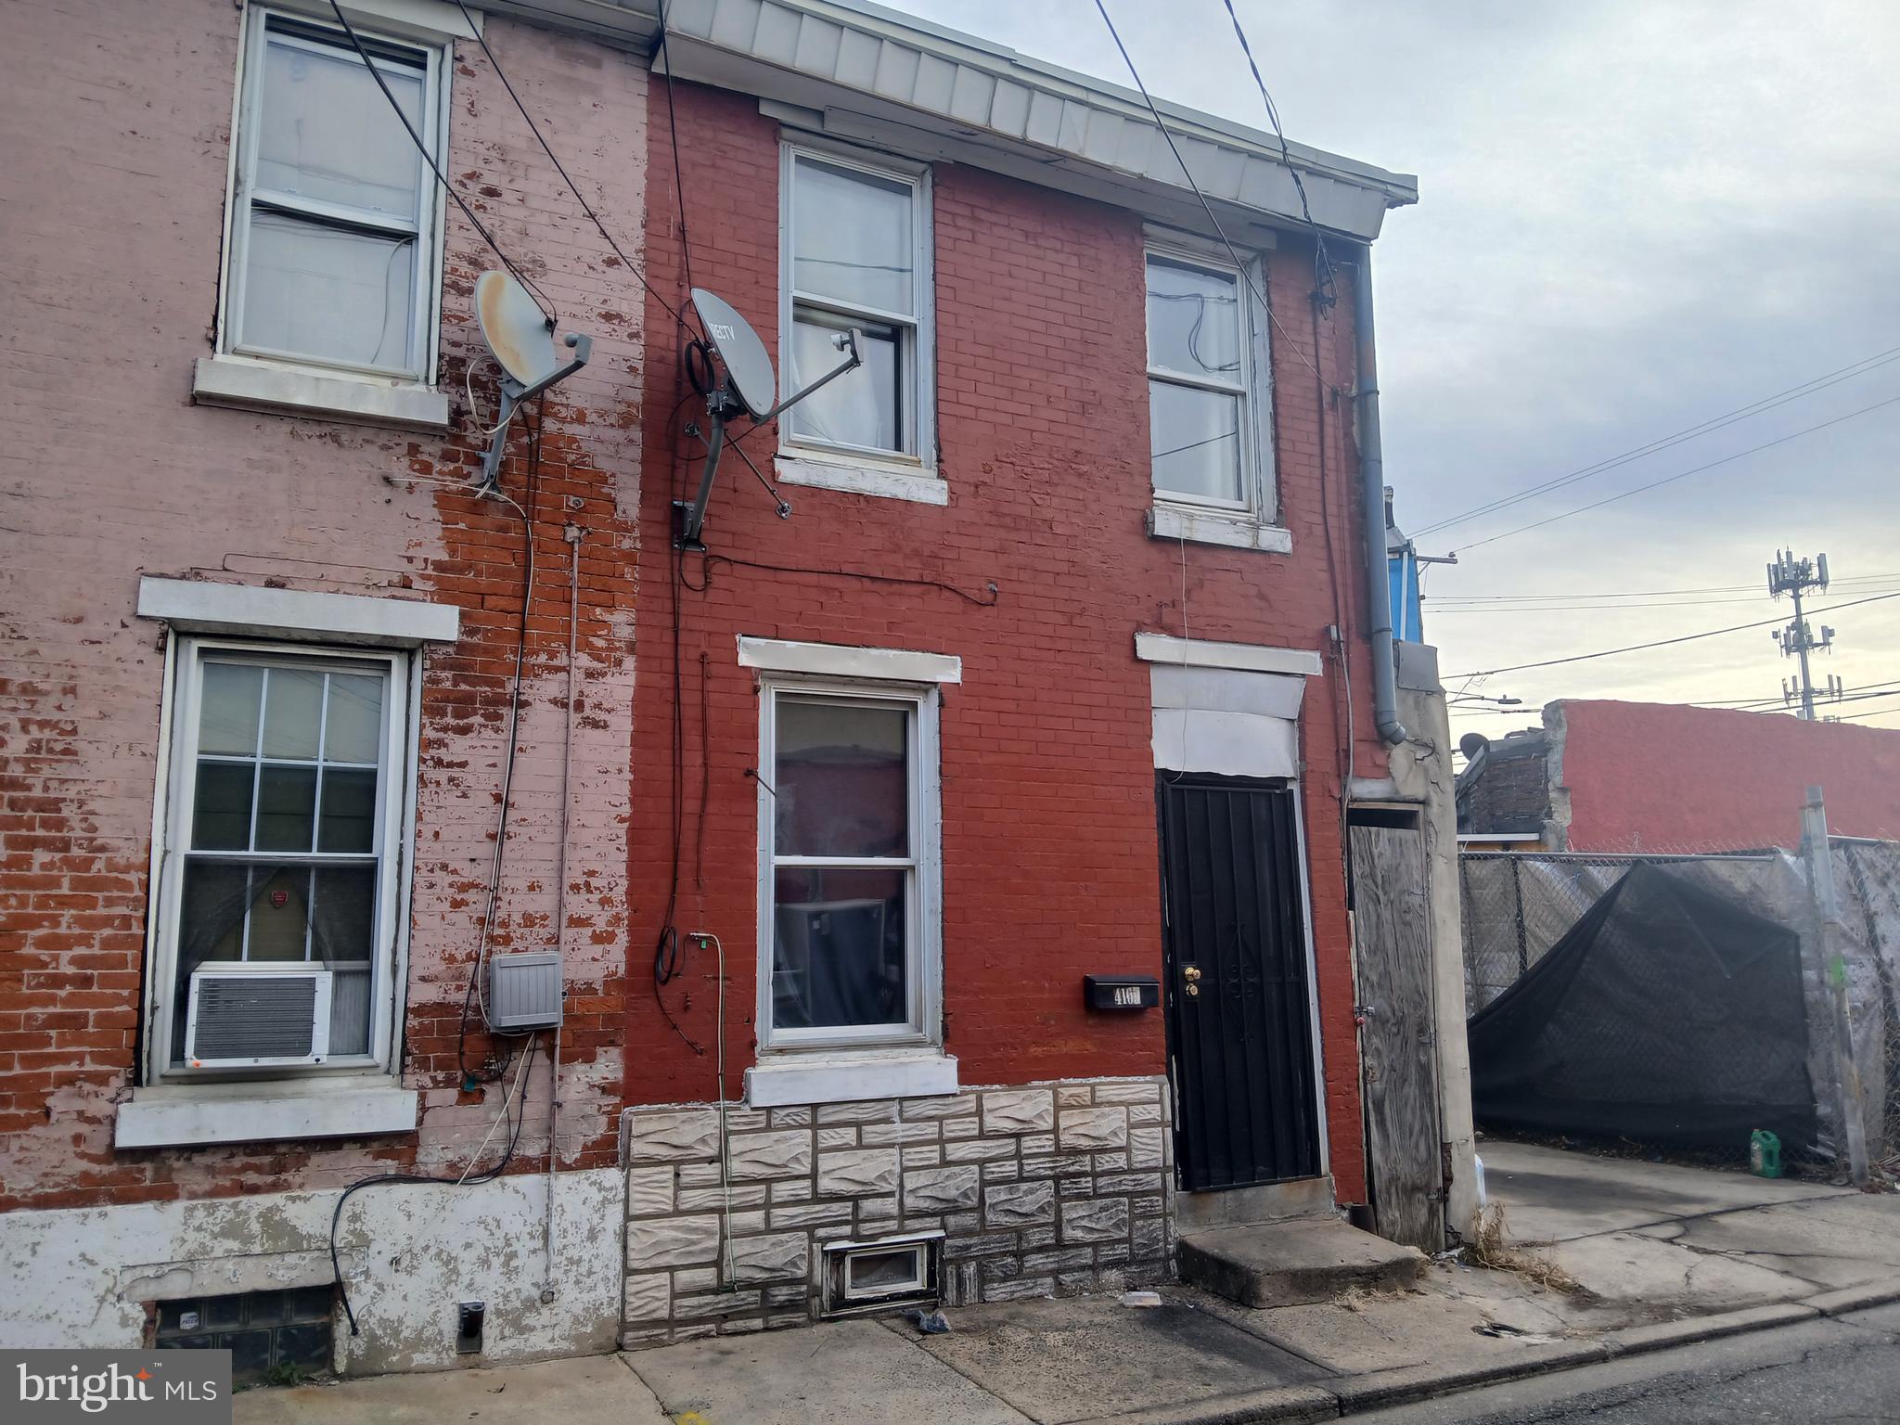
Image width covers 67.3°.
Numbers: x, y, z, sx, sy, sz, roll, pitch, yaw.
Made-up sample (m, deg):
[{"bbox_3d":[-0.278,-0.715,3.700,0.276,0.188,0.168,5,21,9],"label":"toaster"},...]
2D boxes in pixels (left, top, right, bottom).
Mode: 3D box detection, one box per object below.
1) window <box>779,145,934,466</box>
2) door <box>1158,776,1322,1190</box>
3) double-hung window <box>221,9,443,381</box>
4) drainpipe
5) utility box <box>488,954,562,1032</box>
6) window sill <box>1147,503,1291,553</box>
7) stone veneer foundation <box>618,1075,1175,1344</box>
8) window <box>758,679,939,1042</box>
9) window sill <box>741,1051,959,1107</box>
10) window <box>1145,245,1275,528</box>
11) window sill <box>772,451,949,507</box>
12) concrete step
[{"bbox_3d":[-0.464,-1.953,6.988,0.822,1.586,0.120,4,-11,-26],"label":"window"},{"bbox_3d":[1.463,1.359,7.314,0.895,2.036,0.060,4,-11,-26],"label":"door"},{"bbox_3d":[-2.574,-2.171,6.011,0.780,1.504,0.120,4,-10,-25],"label":"double-hung window"},{"bbox_3d":[2.463,-1.276,8.145,0.145,2.936,0.110,4,-10,-25],"label":"drainpipe"},{"bbox_3d":[-1.687,1.105,5.676,0.273,0.292,0.120,4,-11,-26],"label":"utility box"},{"bbox_3d":[1.424,-0.947,7.663,0.886,0.139,0.160,4,-11,-26],"label":"window sill"},{"bbox_3d":[-0.133,2.140,6.306,2.652,0.921,0.080,4,-11,-26],"label":"stone veneer foundation"},{"bbox_3d":[-0.460,0.692,6.554,0.870,1.650,0.120,4,-10,-25],"label":"window"},{"bbox_3d":[-0.435,1.617,6.277,0.963,0.155,0.160,4,-11,-26],"label":"window sill"},{"bbox_3d":[1.403,-1.801,7.878,0.798,1.529,0.120,4,-11,-26],"label":"window"},{"bbox_3d":[-0.434,-1.071,6.772,0.863,0.128,0.160,4,-11,-26],"label":"window sill"},{"bbox_3d":[1.706,2.679,6.952,0.990,0.220,0.560,4,-10,-25],"label":"concrete step"}]

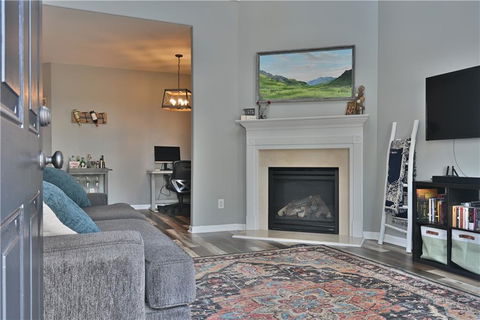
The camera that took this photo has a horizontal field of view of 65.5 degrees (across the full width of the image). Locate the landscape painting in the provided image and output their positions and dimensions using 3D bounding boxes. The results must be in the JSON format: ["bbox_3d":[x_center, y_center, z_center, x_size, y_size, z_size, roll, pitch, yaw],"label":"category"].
[{"bbox_3d":[0.823,-1.092,4.820,1.274,0.673,0.040,0,0,21],"label":"landscape painting"}]

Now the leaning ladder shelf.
[{"bbox_3d":[1.810,0.275,4.195,0.200,1.410,0.450,0,0,-26],"label":"leaning ladder shelf"}]

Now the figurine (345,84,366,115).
[{"bbox_3d":[1.398,-0.714,4.520,0.230,0.370,0.140,0,0,12],"label":"figurine"}]

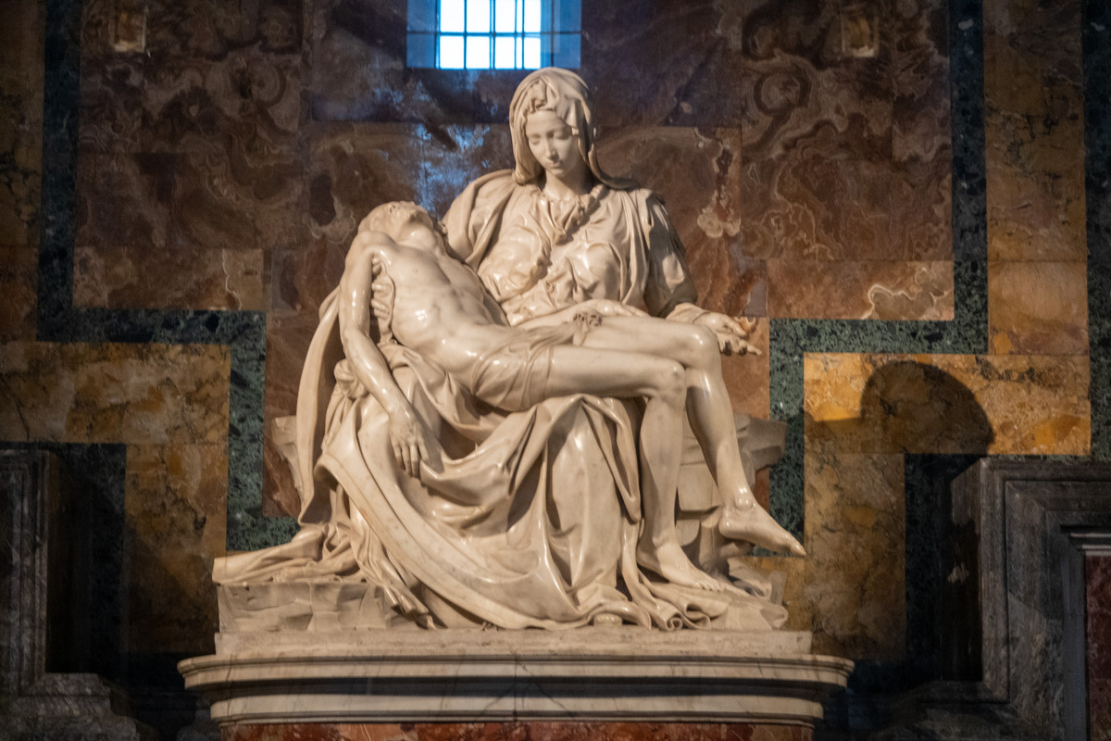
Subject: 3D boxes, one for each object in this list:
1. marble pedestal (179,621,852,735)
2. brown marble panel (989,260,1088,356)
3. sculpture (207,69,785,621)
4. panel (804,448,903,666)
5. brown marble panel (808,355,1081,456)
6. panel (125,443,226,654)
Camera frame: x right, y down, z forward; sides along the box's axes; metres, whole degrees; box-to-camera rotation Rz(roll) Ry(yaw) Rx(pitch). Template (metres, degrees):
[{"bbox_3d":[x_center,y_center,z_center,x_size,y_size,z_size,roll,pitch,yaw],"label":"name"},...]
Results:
[{"bbox_3d":[-0.126,0.959,9.922,2.064,0.305,1.100,0,-9,0],"label":"marble pedestal"},{"bbox_3d":[1.655,-0.211,11.220,0.343,0.328,0.040,0,-9,-1],"label":"brown marble panel"},{"bbox_3d":[-0.147,-0.061,10.124,1.778,1.796,0.880,0,-9,0],"label":"sculpture"},{"bbox_3d":[1.010,0.630,11.076,0.342,0.700,0.040,0,-9,-1],"label":"panel"},{"bbox_3d":[1.334,0.119,11.163,0.977,0.349,0.040,0,-9,-1],"label":"brown marble panel"},{"bbox_3d":[-1.278,0.602,11.042,0.349,0.714,0.040,0,-9,-1],"label":"panel"}]

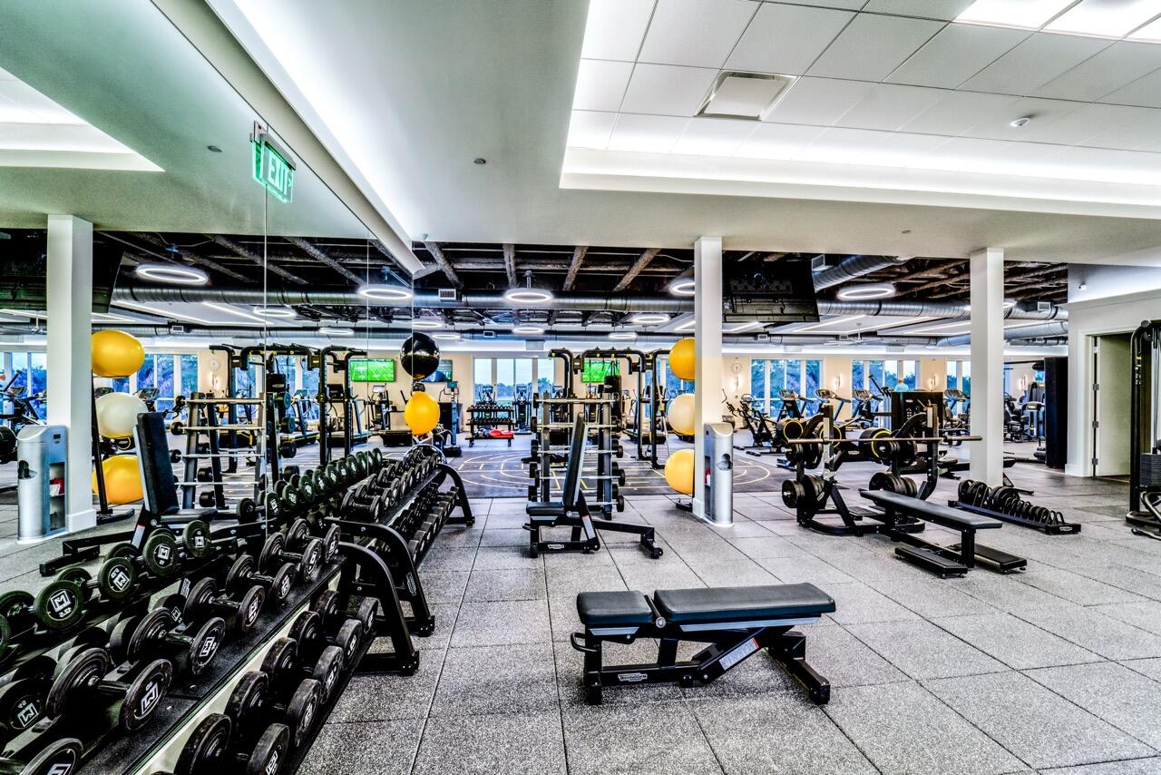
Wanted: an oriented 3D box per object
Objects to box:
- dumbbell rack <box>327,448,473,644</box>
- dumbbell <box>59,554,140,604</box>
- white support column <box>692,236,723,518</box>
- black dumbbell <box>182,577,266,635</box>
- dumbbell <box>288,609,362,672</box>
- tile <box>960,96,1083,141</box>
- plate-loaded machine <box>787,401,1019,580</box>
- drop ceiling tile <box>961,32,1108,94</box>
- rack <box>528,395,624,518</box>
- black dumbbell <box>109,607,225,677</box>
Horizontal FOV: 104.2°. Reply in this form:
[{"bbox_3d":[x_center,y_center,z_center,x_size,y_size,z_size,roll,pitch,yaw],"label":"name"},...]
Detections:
[{"bbox_3d":[-1.402,1.147,3.972,0.656,0.845,2.372,0,0,-7],"label":"dumbbell rack"},{"bbox_3d":[-1.881,0.774,1.781,0.175,0.152,0.152,-9,1,-7],"label":"dumbbell"},{"bbox_3d":[1.549,-0.109,5.509,0.275,3.360,0.265,0,0,-7],"label":"white support column"},{"bbox_3d":[-1.232,0.757,1.574,0.195,0.155,0.155,16,-3,-8],"label":"black dumbbell"},{"bbox_3d":[-1.134,1.129,2.022,0.235,0.195,0.195,16,-3,-8],"label":"dumbbell"},{"bbox_3d":[3.815,-2.302,3.888,0.615,0.020,0.590,0,-1,-7],"label":"tile"},{"bbox_3d":[3.221,0.870,4.555,2.120,1.380,1.660,0,0,-7],"label":"plate-loaded machine"},{"bbox_3d":[3.217,-2.290,3.215,0.620,0.020,0.580,0,0,-7],"label":"drop ceiling tile"},{"bbox_3d":[-0.068,0.814,5.668,1.100,1.500,0.760,0,0,-7],"label":"rack"},{"bbox_3d":[-1.308,0.828,1.478,0.205,0.162,0.162,20,-6,-16],"label":"black dumbbell"}]

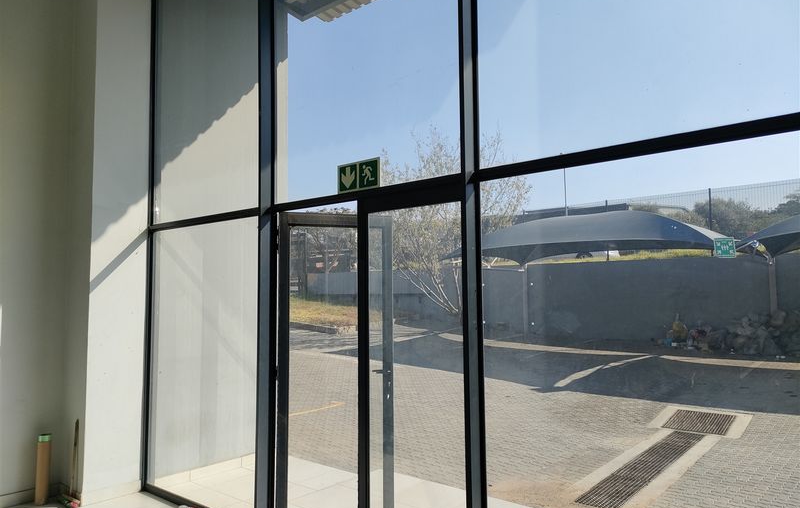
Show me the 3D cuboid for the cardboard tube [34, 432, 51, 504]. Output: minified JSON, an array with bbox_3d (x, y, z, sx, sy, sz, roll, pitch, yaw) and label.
[{"bbox_3d":[-2.850,1.712,4.978,0.084,0.540,0.084,0,-5,0],"label":"cardboard tube"}]

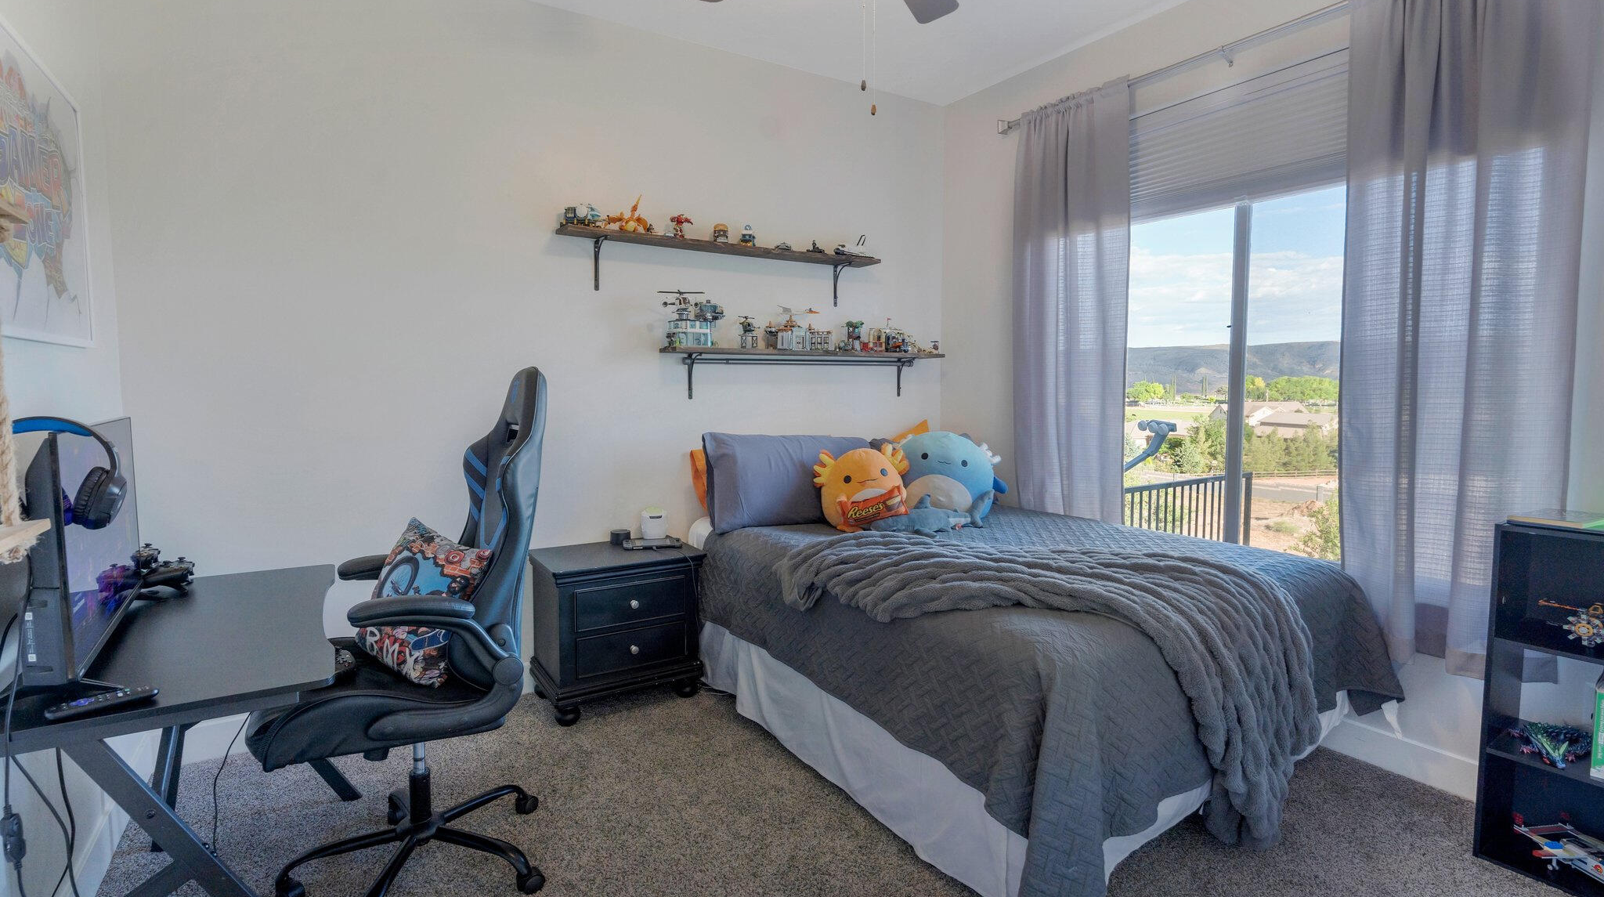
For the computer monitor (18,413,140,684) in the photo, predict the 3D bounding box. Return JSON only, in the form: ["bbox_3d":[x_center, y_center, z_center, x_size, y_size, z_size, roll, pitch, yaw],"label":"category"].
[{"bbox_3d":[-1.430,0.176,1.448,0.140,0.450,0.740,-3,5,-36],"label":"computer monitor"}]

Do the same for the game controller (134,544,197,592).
[{"bbox_3d":[-1.770,0.328,1.984,0.120,0.115,0.145,-3,6,-32],"label":"game controller"}]

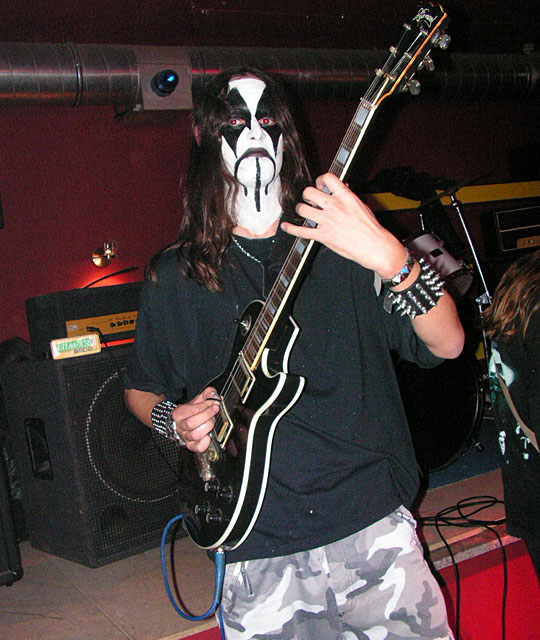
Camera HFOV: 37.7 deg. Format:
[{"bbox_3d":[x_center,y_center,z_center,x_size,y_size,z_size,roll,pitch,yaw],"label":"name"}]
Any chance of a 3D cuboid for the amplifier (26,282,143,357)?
[{"bbox_3d":[-0.500,-0.013,2.680,0.530,0.205,0.270,-10,3,-32],"label":"amplifier"}]

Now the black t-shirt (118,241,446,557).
[{"bbox_3d":[0.029,0.139,1.560,0.600,0.650,0.340,-11,2,-4],"label":"black t-shirt"}]

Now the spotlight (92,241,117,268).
[{"bbox_3d":[-0.618,-0.244,2.950,0.090,0.105,0.100,-10,3,-30],"label":"spotlight"}]

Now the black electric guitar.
[{"bbox_3d":[0.043,-0.050,1.283,0.078,0.965,0.326,12,24,-32],"label":"black electric guitar"}]

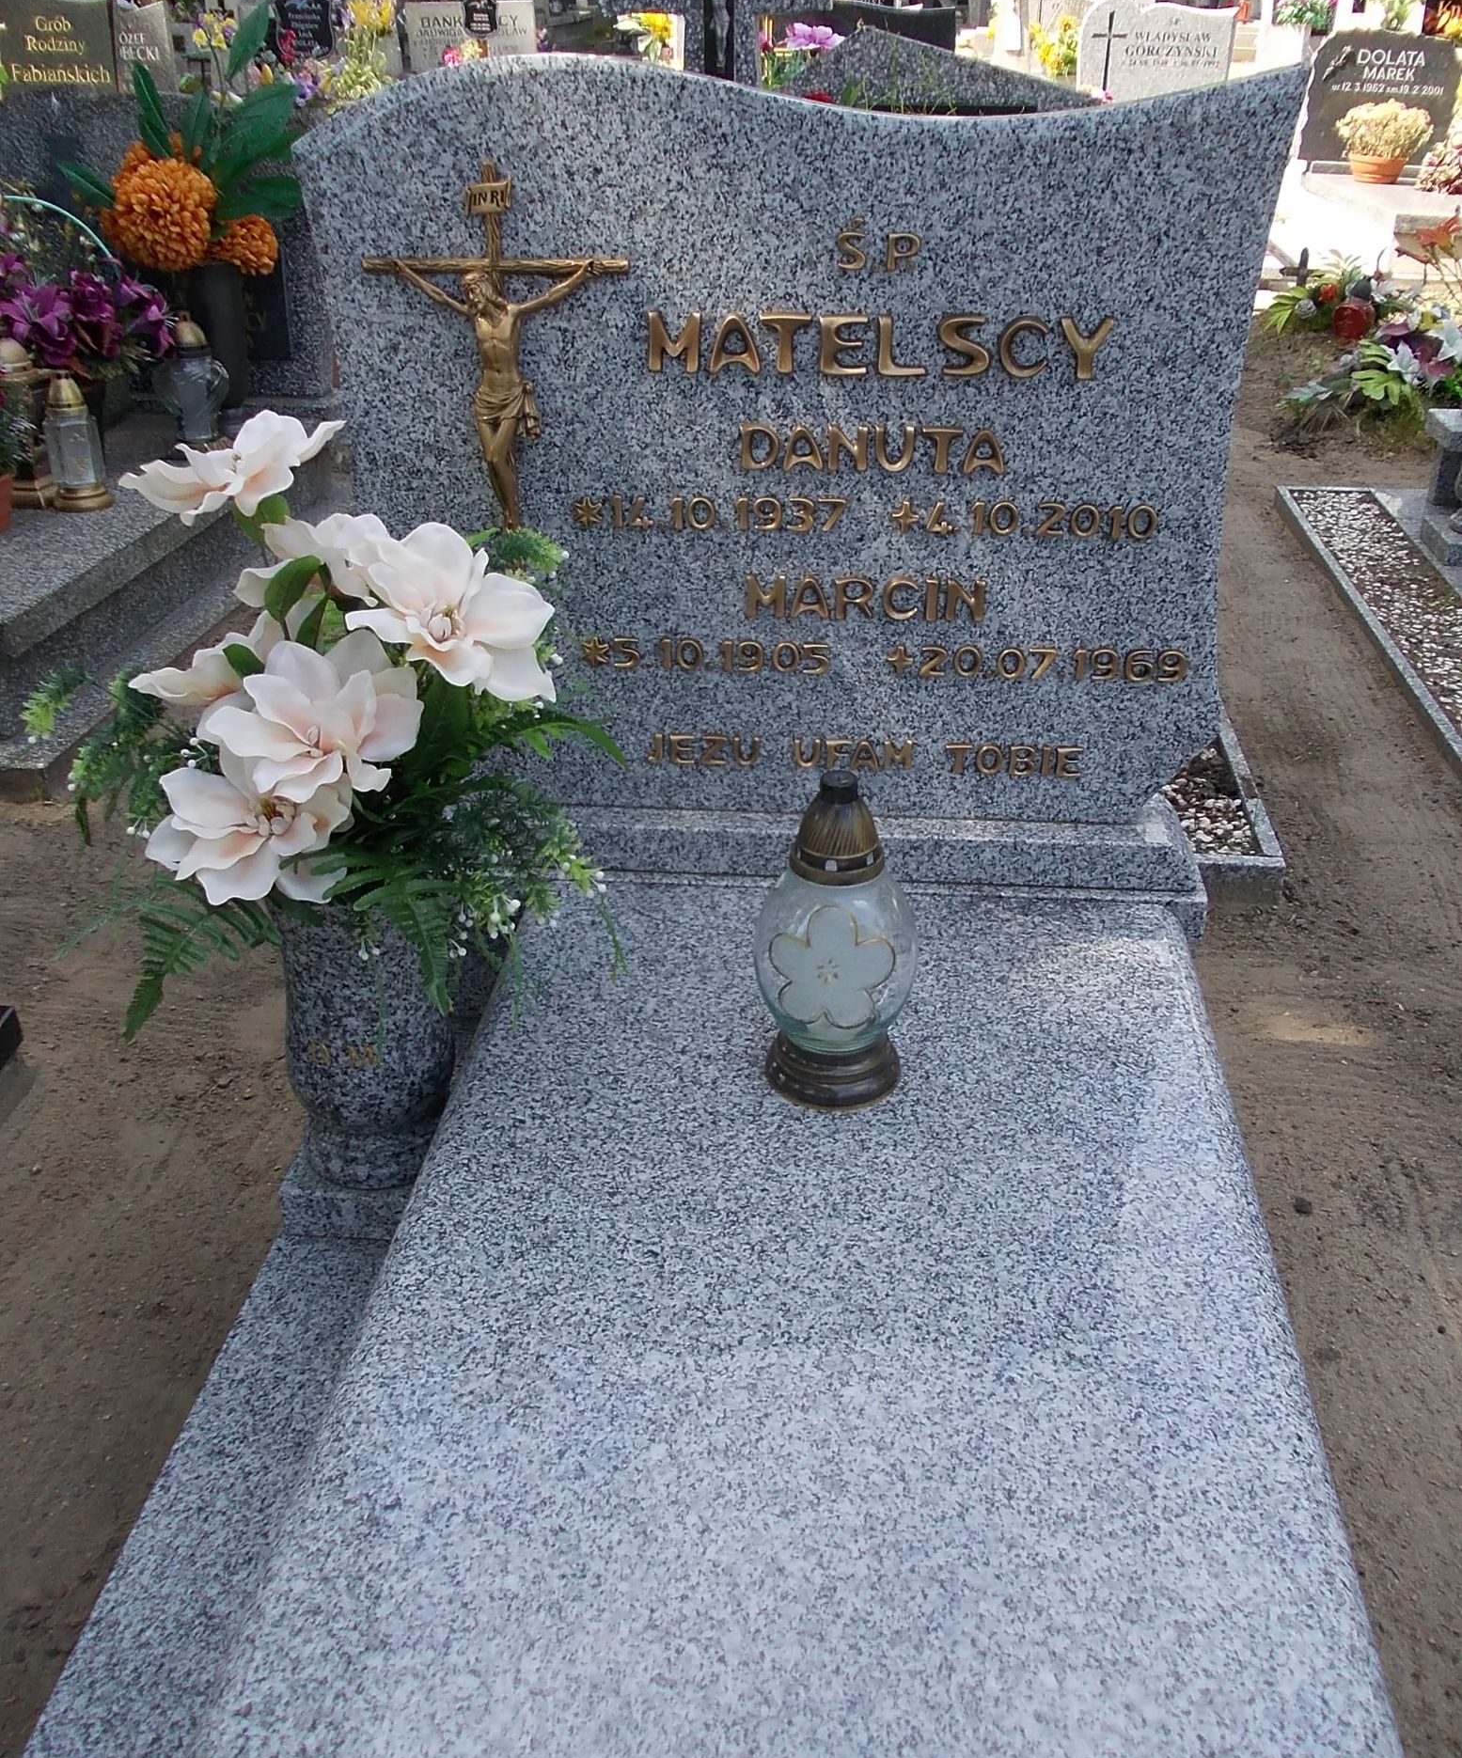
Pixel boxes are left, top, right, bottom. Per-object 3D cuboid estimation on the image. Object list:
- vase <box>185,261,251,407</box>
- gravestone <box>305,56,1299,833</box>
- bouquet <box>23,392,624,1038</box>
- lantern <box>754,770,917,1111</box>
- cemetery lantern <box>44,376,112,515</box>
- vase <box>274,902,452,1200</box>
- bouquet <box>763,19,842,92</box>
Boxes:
[{"bbox_3d":[-1.288,-1.364,3.971,0.148,0.325,0.148,2,31,5],"label":"vase"},{"bbox_3d":[0.049,-0.399,1.530,0.860,0.712,0.080,2,29,5],"label":"gravestone"},{"bbox_3d":[-0.321,-0.091,1.204,0.460,0.500,0.400,2,31,5],"label":"bouquet"},{"bbox_3d":[0.090,0.051,1.316,0.135,0.302,0.135,2,31,5],"label":"lantern"},{"bbox_3d":[-1.381,-0.917,3.296,0.133,0.248,0.133,2,31,5],"label":"cemetery lantern"},{"bbox_3d":[-0.322,0.148,1.386,0.152,0.287,0.152,2,31,5],"label":"vase"},{"bbox_3d":[0.211,-2.454,4.700,0.250,0.260,0.220,2,31,5],"label":"bouquet"}]

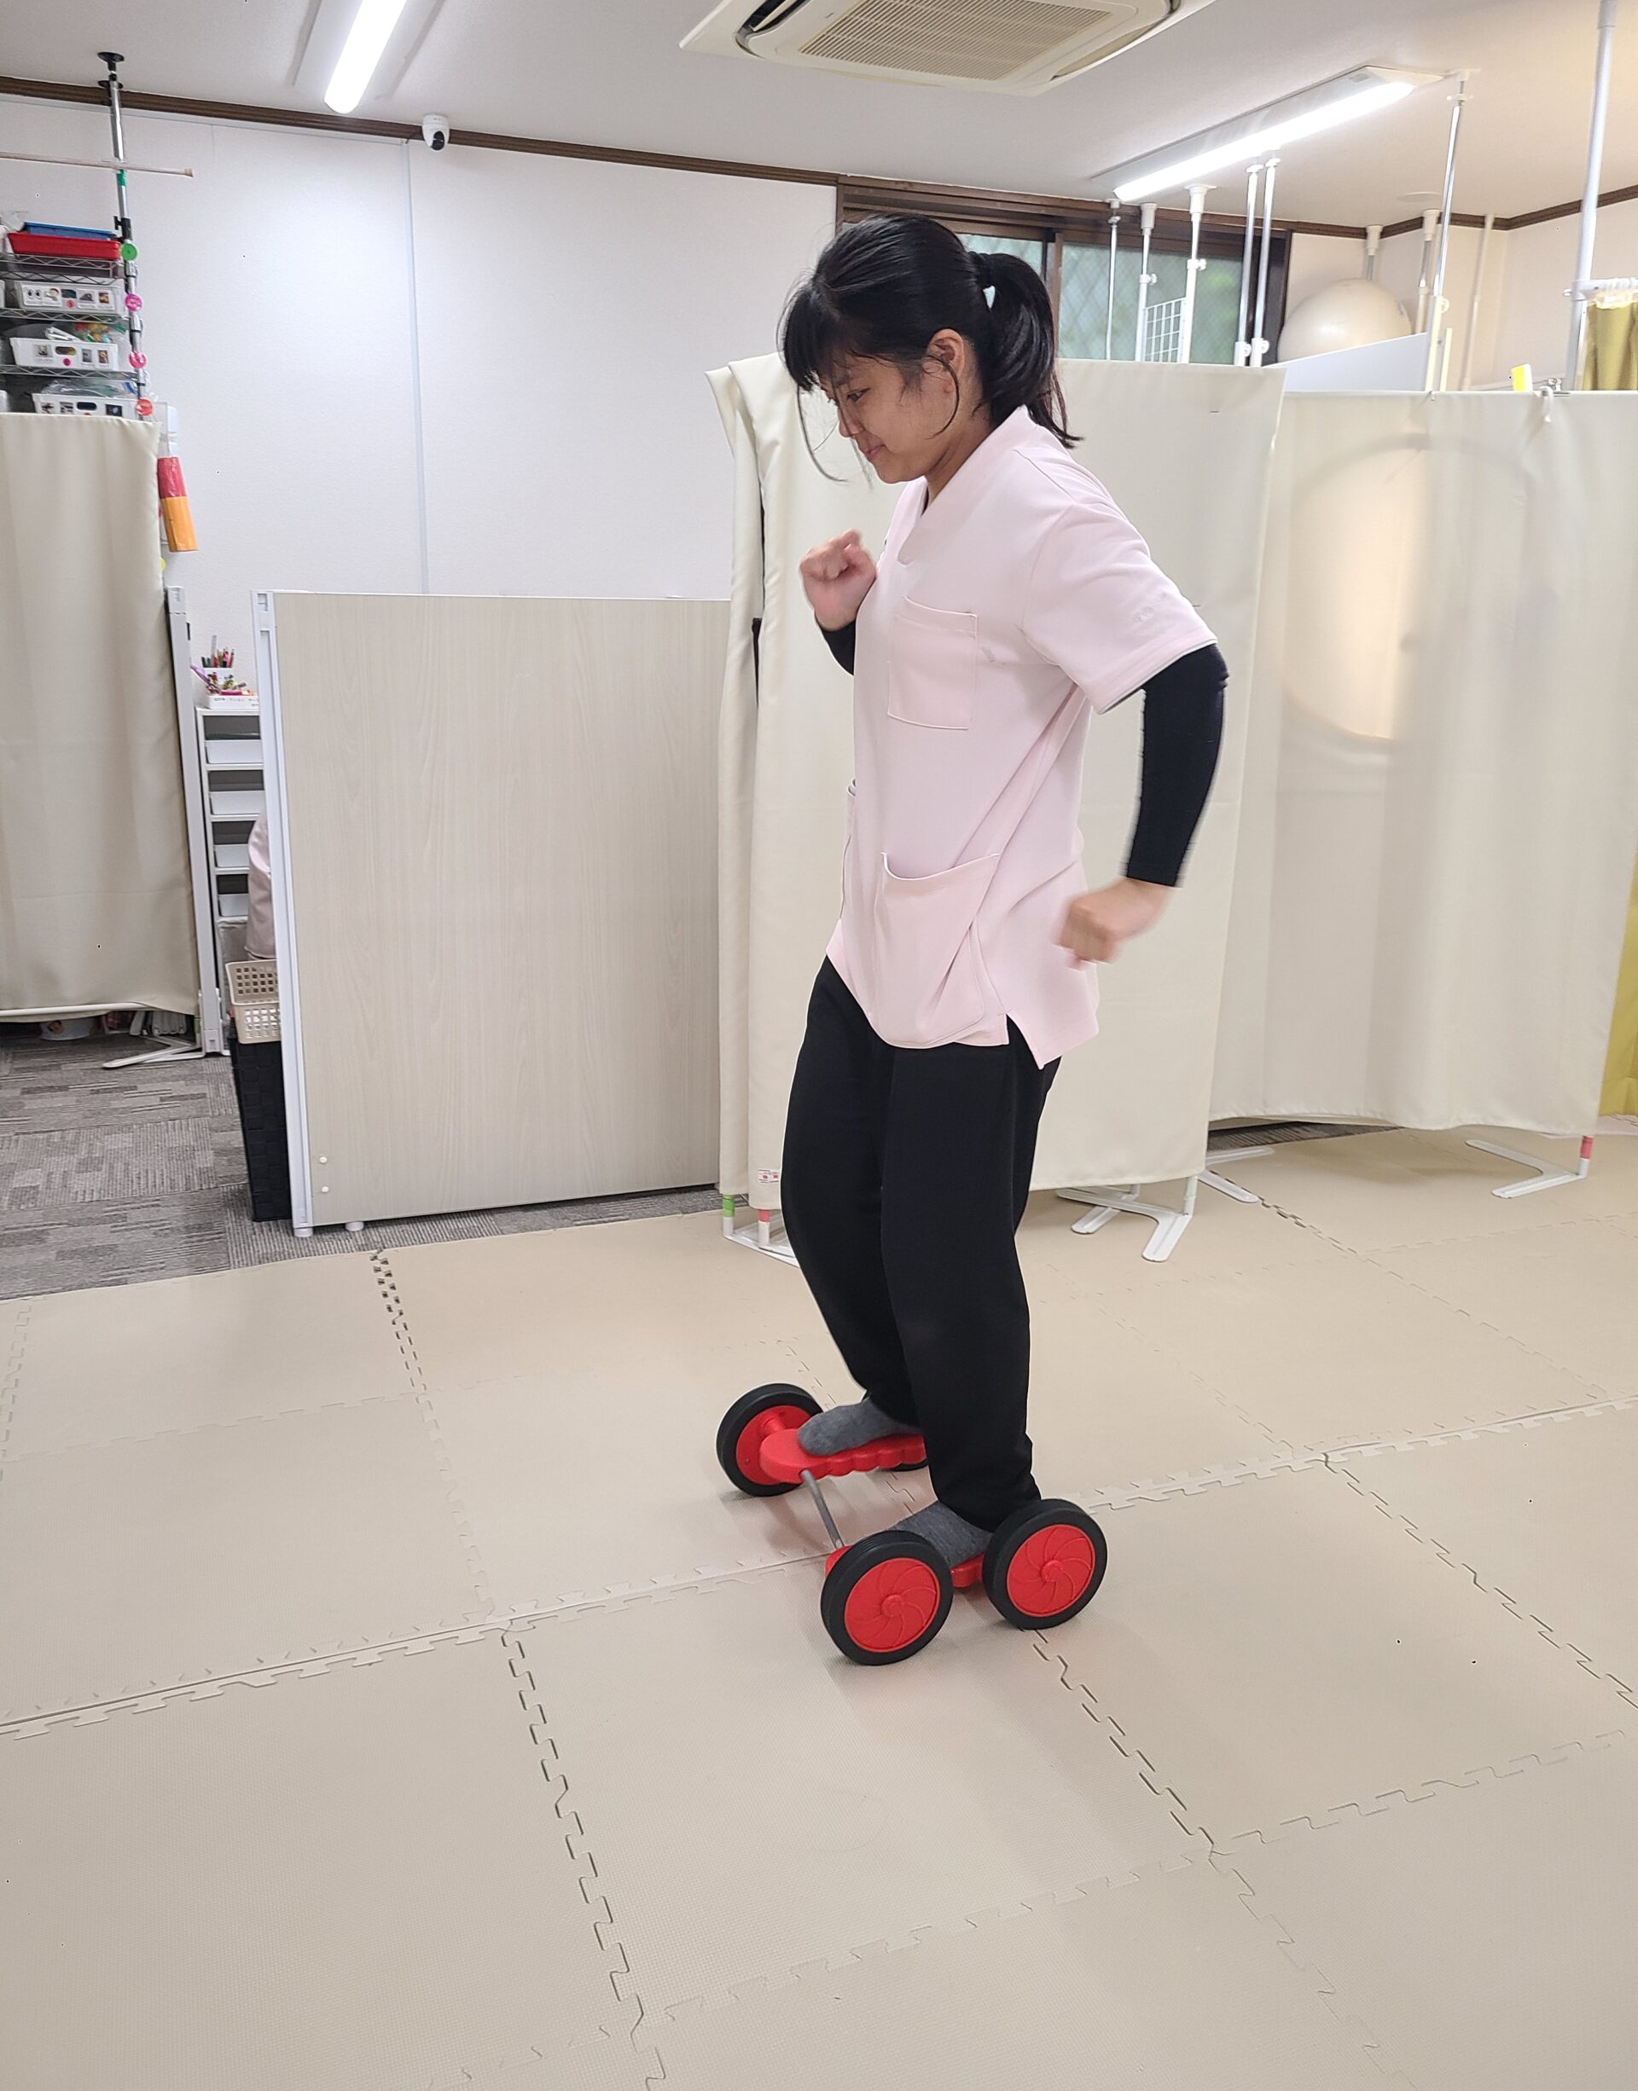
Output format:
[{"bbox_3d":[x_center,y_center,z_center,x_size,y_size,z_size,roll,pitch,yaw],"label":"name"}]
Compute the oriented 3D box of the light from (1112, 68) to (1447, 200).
[{"bbox_3d":[1.219,-2.534,4.615,0.230,0.060,1.250,-5,16,-20],"label":"light"}]

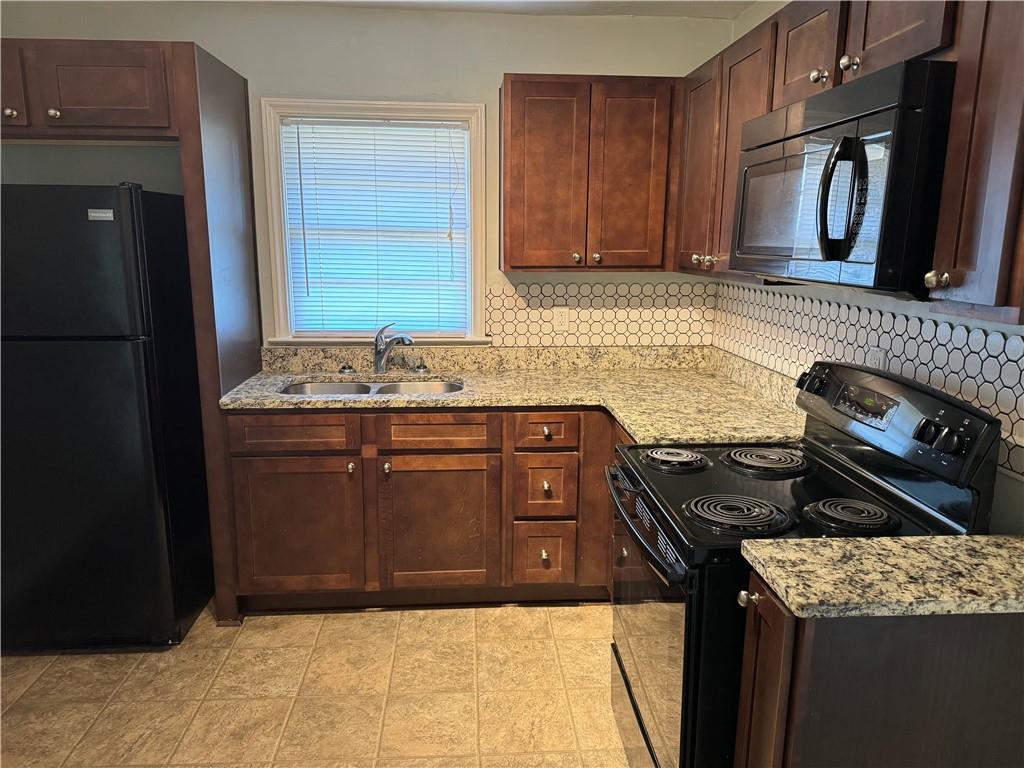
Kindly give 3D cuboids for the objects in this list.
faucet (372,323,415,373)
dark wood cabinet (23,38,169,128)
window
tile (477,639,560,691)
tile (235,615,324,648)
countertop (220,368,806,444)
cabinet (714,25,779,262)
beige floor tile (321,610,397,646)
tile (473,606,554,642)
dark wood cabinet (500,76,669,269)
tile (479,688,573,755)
[{"bbox_3d":[-0.519,-0.142,3.113,0.235,0.225,0.065,12,16,41],"label":"faucet"},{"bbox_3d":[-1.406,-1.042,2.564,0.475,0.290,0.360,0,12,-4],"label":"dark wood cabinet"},{"bbox_3d":[-0.587,-0.694,3.123,0.945,1.030,0.090,0,12,-4],"label":"window"},{"bbox_3d":[0.021,1.030,2.599,0.300,0.010,0.300,0,12,-4],"label":"tile"},{"bbox_3d":[-0.919,0.973,2.834,0.309,0.010,0.275,0,12,-4],"label":"tile"},{"bbox_3d":[-0.049,0.075,2.775,2.110,0.035,1.175,0,12,-4],"label":"countertop"},{"bbox_3d":[0.878,-0.718,2.264,0.340,0.742,0.410,0,12,-4],"label":"cabinet"},{"bbox_3d":[-0.606,0.970,2.844,0.300,0.010,0.280,0,12,-4],"label":"beige floor tile"},{"bbox_3d":[0.003,0.969,2.884,0.300,0.010,0.280,0,12,-4],"label":"tile"},{"bbox_3d":[0.301,-0.872,3.035,0.688,0.761,0.335,0,12,-4],"label":"dark wood cabinet"},{"bbox_3d":[0.041,1.094,2.302,0.300,0.010,0.300,0,12,-4],"label":"tile"}]

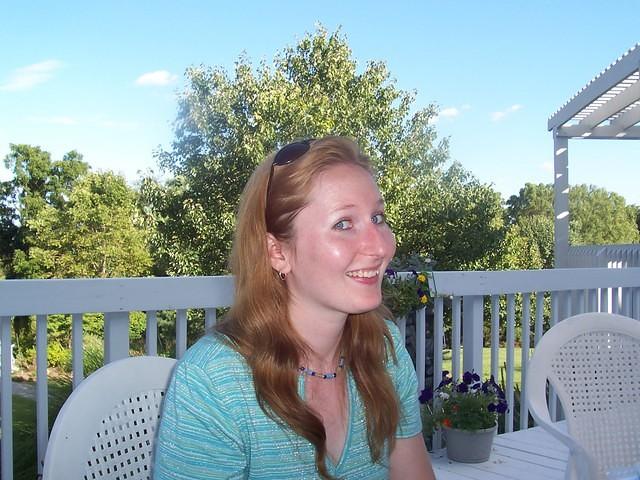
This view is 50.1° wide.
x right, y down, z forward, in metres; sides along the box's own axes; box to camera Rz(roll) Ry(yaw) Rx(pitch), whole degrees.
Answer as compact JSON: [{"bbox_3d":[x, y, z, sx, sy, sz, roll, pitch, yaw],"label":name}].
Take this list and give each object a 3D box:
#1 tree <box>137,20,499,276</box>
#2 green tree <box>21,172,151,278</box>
[{"bbox_3d":[0.068,-1.071,13.200,6.800,6.100,6.000,0,0,0],"label":"tree"},{"bbox_3d":[-5.827,0.435,17.000,3.250,4.220,3.200,0,0,0],"label":"green tree"}]

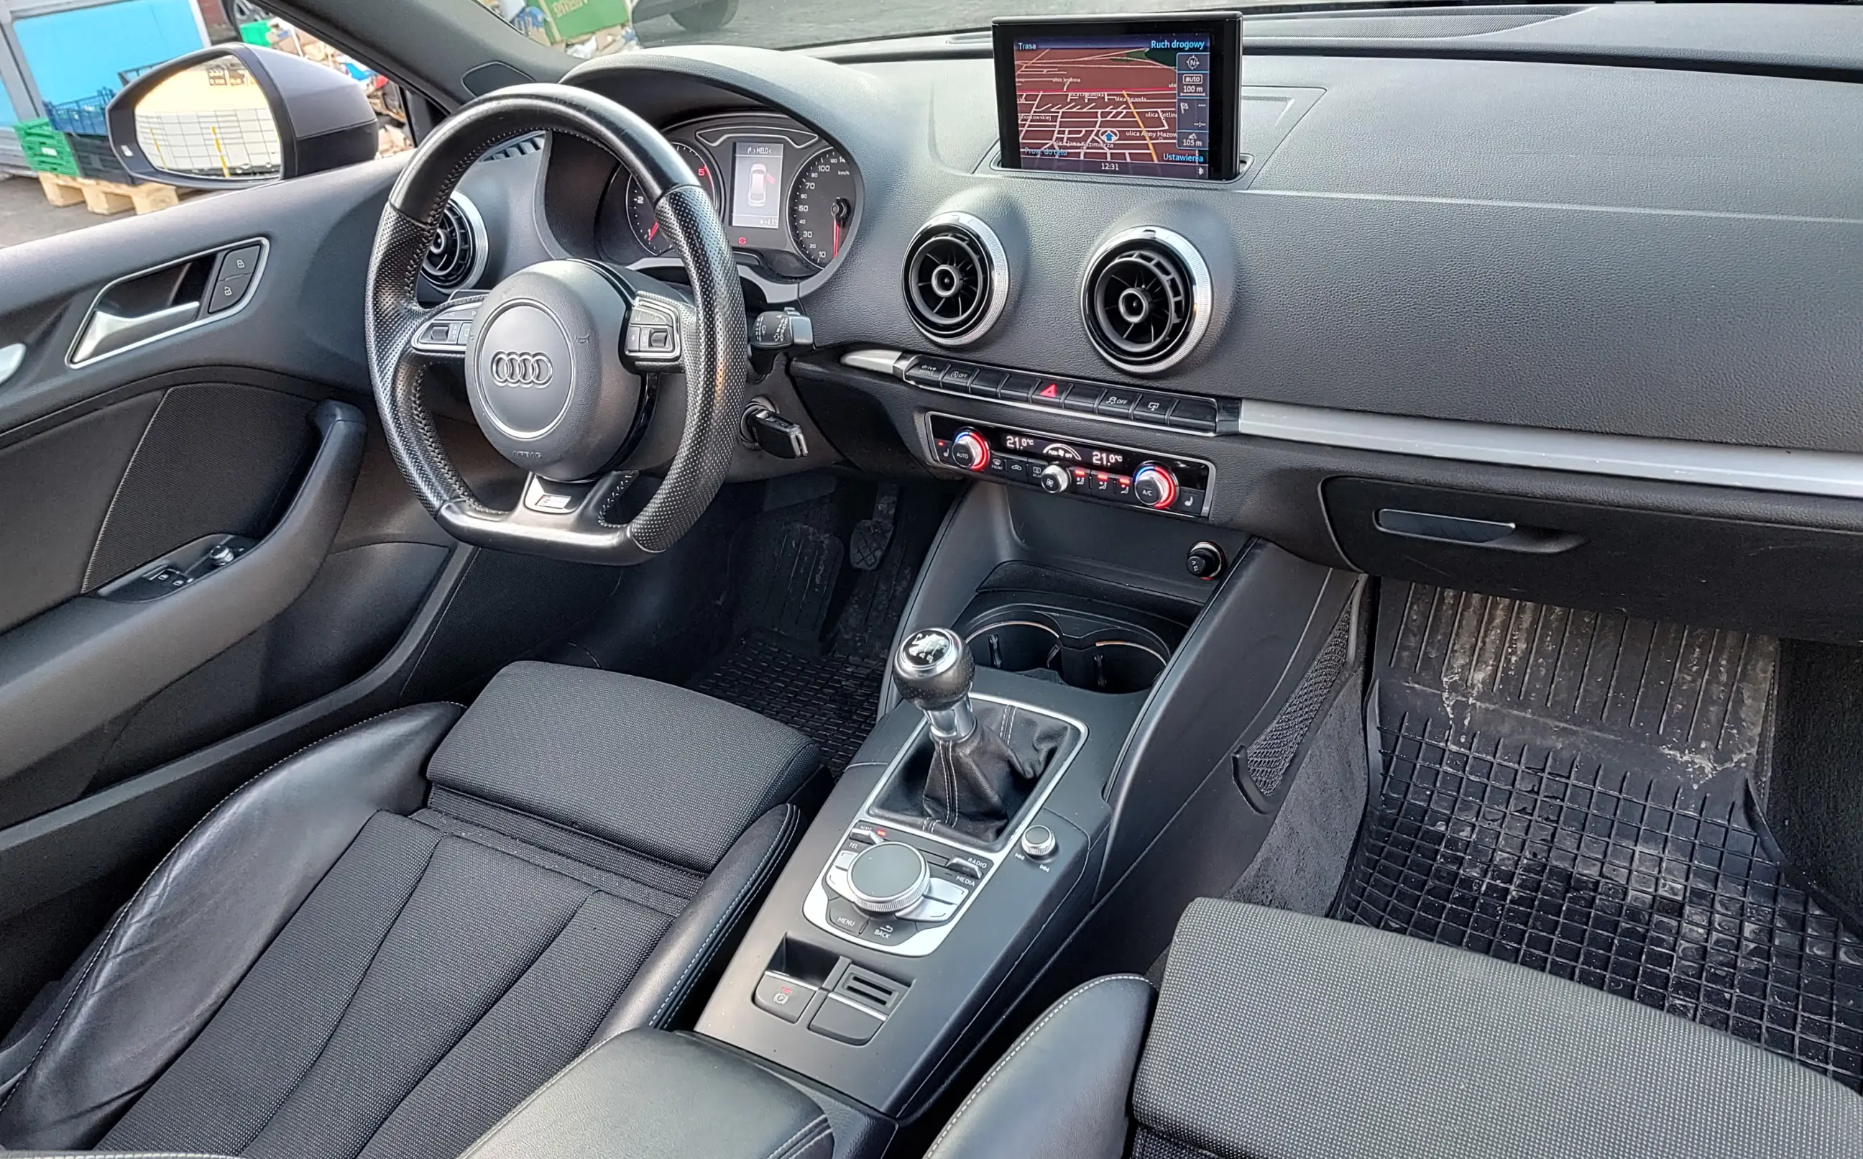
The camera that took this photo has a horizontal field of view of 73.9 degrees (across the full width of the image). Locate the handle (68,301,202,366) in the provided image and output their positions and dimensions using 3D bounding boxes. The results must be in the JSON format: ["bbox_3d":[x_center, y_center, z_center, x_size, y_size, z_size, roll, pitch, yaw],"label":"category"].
[{"bbox_3d":[-0.652,-0.202,1.013,0.027,0.035,0.112,14,35,29],"label":"handle"}]

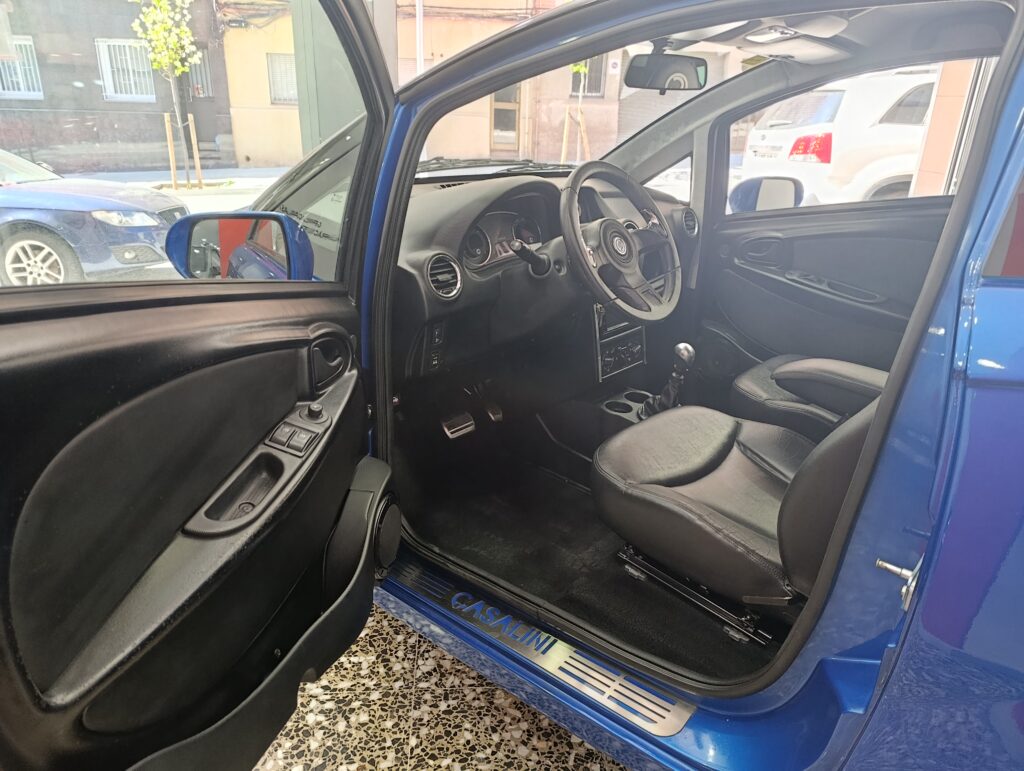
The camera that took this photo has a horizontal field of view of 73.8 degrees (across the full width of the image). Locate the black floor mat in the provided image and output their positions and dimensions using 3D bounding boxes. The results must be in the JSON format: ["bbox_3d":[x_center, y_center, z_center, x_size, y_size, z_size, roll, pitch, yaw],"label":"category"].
[{"bbox_3d":[0.171,0.337,1.517,0.860,0.040,0.460,16,24,35],"label":"black floor mat"}]

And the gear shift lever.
[{"bbox_3d":[0.380,-0.013,1.697,0.130,0.200,0.085,16,24,35],"label":"gear shift lever"}]

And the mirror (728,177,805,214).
[{"bbox_3d":[0.825,-0.610,2.217,0.210,0.150,0.130,-13,24,-35],"label":"mirror"}]

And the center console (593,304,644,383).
[{"bbox_3d":[0.275,-0.129,1.760,0.100,0.220,0.220,16,24,35],"label":"center console"}]

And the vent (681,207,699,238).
[{"bbox_3d":[0.556,-0.515,2.150,0.045,0.090,0.090,16,24,35],"label":"vent"}]

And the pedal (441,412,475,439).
[{"bbox_3d":[-0.141,0.102,1.815,0.050,0.060,0.080,16,24,35],"label":"pedal"}]

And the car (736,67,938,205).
[{"bbox_3d":[4.946,-2.198,7.147,4.685,1.720,1.885,0,20,-4],"label":"car"}]

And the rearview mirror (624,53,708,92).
[{"bbox_3d":[0.340,-0.692,1.505,0.230,0.075,0.040,-8,22,-26],"label":"rearview mirror"}]

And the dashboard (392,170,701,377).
[{"bbox_3d":[0.154,-0.332,1.801,0.430,0.440,1.260,16,24,35],"label":"dashboard"}]

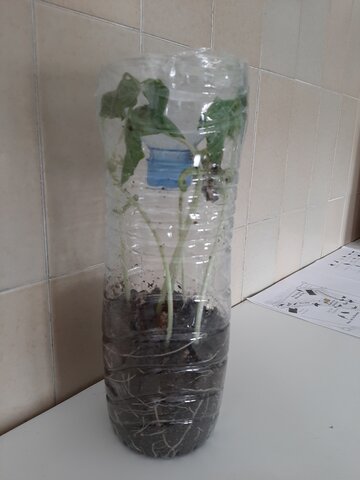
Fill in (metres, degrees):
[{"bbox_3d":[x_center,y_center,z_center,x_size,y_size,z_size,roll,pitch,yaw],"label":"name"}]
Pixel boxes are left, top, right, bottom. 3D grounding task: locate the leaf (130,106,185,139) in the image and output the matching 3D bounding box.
[{"bbox_3d":[-0.014,-0.071,0.217,0.033,0.018,0.020,2,15,0],"label":"leaf"}]

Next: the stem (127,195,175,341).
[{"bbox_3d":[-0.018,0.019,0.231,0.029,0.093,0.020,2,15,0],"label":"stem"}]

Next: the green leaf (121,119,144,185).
[{"bbox_3d":[-0.029,-0.055,0.223,0.015,0.040,0.016,2,15,0],"label":"green leaf"}]

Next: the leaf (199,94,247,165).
[{"bbox_3d":[0.026,-0.067,0.217,0.029,0.040,0.025,2,15,0],"label":"leaf"}]

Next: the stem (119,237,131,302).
[{"bbox_3d":[-0.041,0.022,0.268,0.009,0.057,0.010,2,15,0],"label":"stem"}]

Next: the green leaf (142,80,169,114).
[{"bbox_3d":[-0.015,-0.085,0.214,0.015,0.020,0.014,2,15,0],"label":"green leaf"}]

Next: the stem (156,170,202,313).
[{"bbox_3d":[0.000,0.001,0.252,0.032,0.106,0.020,2,15,0],"label":"stem"}]

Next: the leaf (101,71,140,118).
[{"bbox_3d":[-0.037,-0.090,0.225,0.025,0.027,0.016,2,15,0],"label":"leaf"}]

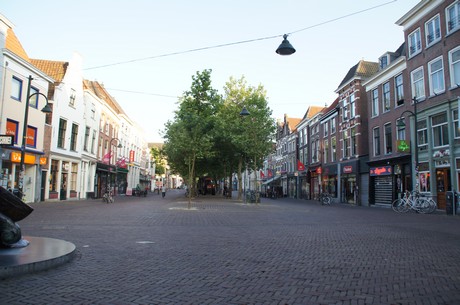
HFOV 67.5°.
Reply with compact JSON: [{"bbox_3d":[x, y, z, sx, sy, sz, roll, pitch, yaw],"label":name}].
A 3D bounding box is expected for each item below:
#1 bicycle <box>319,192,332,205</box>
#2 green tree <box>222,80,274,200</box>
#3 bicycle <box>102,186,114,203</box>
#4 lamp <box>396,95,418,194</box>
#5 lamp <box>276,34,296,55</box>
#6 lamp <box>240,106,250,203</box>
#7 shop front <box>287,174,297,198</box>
[{"bbox_3d":[8.308,4.013,30.000,1.750,1.100,0.600,-4,-8,37],"label":"bicycle"},{"bbox_3d":[1.720,-1.165,36.000,5.800,12.600,5.800,1,-6,0],"label":"green tree"},{"bbox_3d":[-9.854,3.469,28.000,0.600,1.120,1.750,-1,-6,17],"label":"bicycle"},{"bbox_3d":[9.150,0.096,17.800,1.150,5.900,0.500,1,-6,-5],"label":"lamp"},{"bbox_3d":[1.385,-2.657,8.500,0.500,0.450,0.500,1,-6,0],"label":"lamp"},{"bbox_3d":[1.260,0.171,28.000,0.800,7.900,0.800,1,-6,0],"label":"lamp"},{"bbox_3d":[8.873,4.948,50.000,0.700,3.500,5.200,1,-6,-4],"label":"shop front"}]

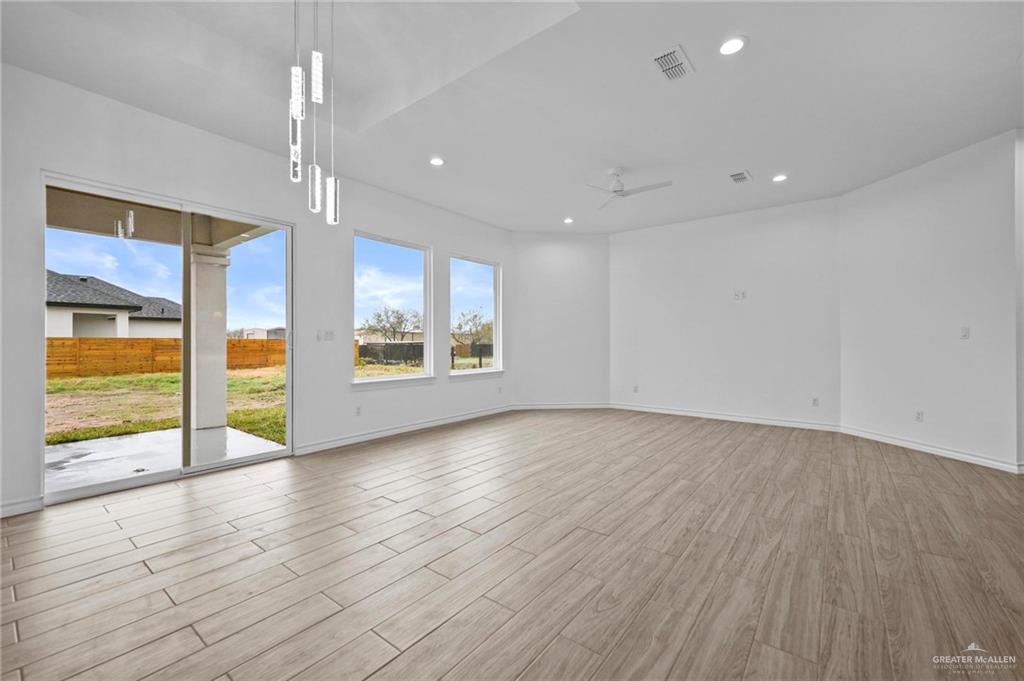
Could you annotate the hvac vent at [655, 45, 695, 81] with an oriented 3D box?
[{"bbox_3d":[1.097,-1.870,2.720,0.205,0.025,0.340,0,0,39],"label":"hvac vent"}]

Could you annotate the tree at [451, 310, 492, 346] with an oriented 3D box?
[{"bbox_3d":[-4.350,-0.750,41.000,4.900,5.100,4.700,0,0,0],"label":"tree"}]

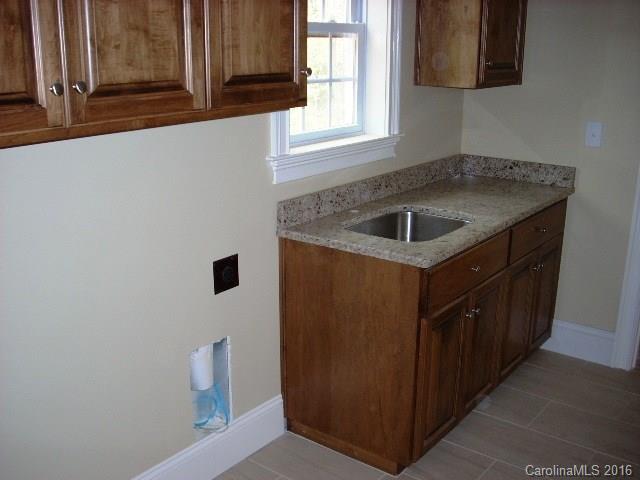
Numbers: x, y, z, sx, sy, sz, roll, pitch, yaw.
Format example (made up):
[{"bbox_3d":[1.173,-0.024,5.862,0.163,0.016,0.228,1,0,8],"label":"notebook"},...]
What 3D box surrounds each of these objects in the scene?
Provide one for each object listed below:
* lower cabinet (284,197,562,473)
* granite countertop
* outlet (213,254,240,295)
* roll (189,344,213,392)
[{"bbox_3d":[0.563,0.286,3.207,0.617,0.866,1.522,12,19,35],"label":"lower cabinet"},{"bbox_3d":[0.566,-0.190,3.050,0.641,0.134,1.560,12,19,35],"label":"granite countertop"},{"bbox_3d":[-0.337,0.123,2.445,0.010,0.120,0.123,12,19,35],"label":"outlet"},{"bbox_3d":[-0.432,0.447,2.477,0.090,0.172,0.090,0,16,0],"label":"roll"}]

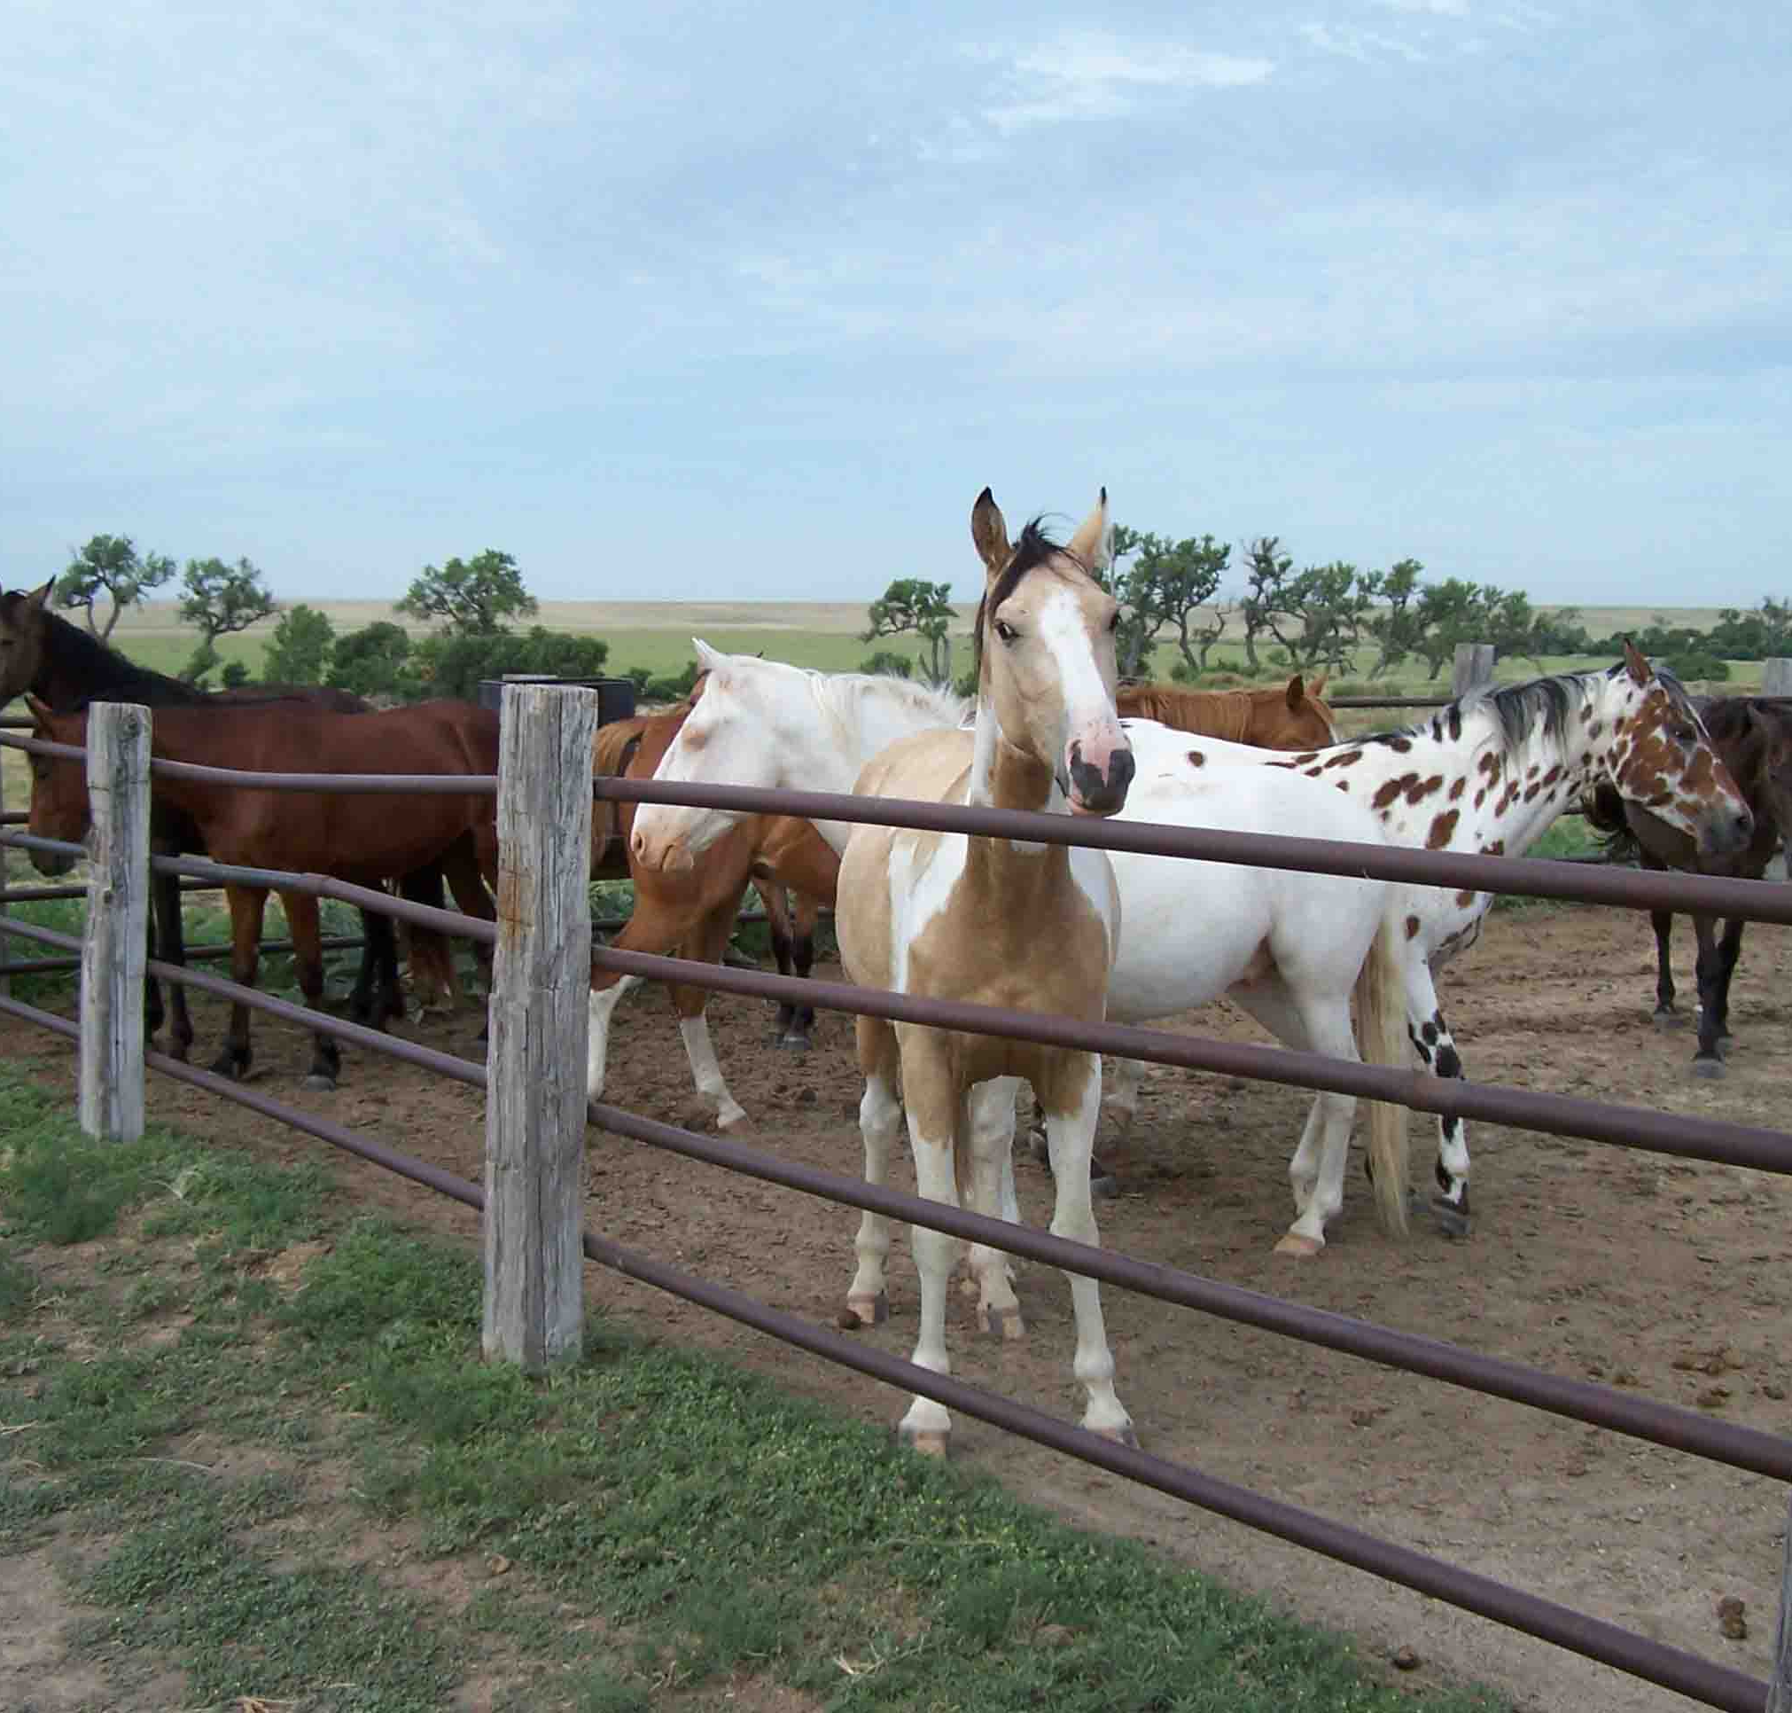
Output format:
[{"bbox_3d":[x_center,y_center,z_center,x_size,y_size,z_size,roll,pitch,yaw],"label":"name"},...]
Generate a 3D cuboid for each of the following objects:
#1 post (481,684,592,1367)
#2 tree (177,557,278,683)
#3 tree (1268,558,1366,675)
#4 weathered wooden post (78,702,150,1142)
[{"bbox_3d":[-0.854,0.418,6.018,0.190,1.652,0.230,-3,7,-37],"label":"post"},{"bbox_3d":[-17.614,-6.247,66.000,2.583,3.335,2.325,0,6,0],"label":"tree"},{"bbox_3d":[12.429,-7.031,74.000,3.107,3.371,2.796,0,6,0],"label":"tree"},{"bbox_3d":[-2.760,0.239,8.823,0.180,1.563,0.230,-3,7,-37],"label":"weathered wooden post"}]

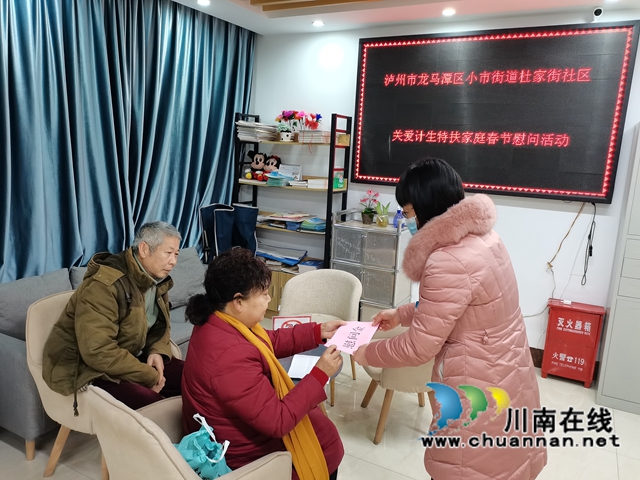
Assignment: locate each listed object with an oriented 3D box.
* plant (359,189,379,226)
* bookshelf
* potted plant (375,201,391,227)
[{"bbox_3d":[0.395,-0.270,3.892,0.155,0.285,0.140,8,13,26],"label":"plant"},{"bbox_3d":[-0.259,-0.155,4.208,0.930,1.810,0.320,8,13,26],"label":"bookshelf"},{"bbox_3d":[0.498,-0.209,3.815,0.120,0.205,0.110,8,13,26],"label":"potted plant"}]

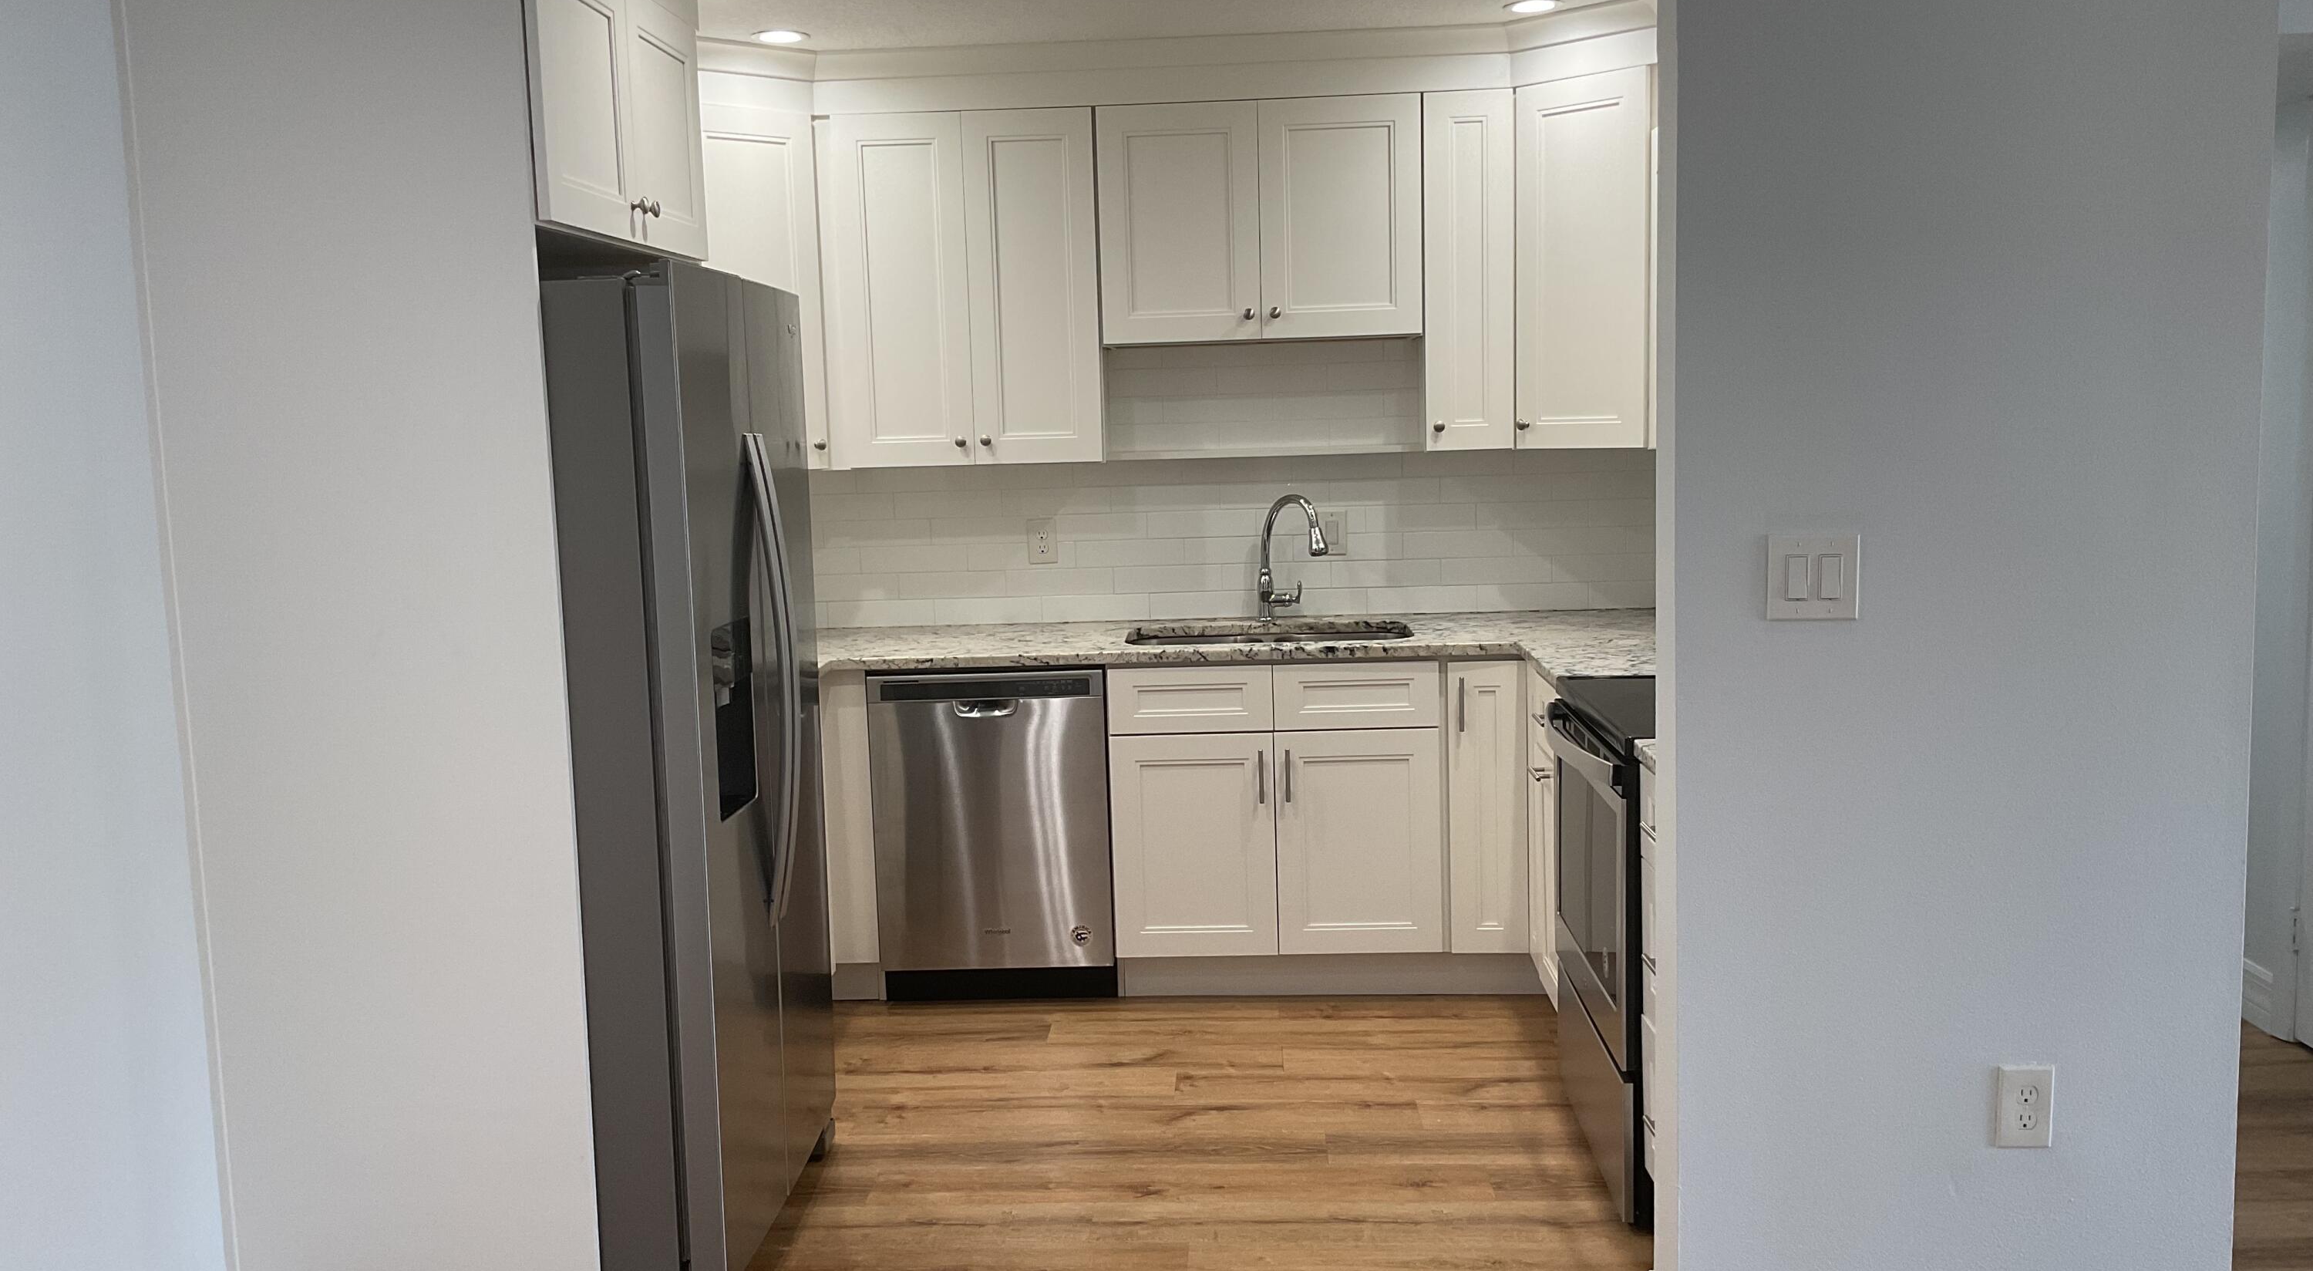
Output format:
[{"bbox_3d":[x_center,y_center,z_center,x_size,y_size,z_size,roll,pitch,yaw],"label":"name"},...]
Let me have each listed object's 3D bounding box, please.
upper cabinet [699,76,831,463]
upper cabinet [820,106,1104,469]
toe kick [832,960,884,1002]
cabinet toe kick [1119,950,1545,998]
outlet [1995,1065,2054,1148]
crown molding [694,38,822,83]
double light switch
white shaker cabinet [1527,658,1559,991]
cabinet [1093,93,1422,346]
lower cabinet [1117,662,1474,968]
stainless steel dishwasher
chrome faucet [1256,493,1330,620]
[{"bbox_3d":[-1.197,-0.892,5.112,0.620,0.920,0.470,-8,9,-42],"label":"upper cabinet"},{"bbox_3d":[-0.507,-0.920,5.224,0.730,0.915,0.325,-1,7,3],"label":"upper cabinet"},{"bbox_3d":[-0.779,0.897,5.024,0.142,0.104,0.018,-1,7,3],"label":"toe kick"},{"bbox_3d":[0.454,0.876,5.006,1.090,0.112,0.018,-1,7,3],"label":"cabinet toe kick"},{"bbox_3d":[1.297,0.706,2.894,0.081,0.125,0.008,-1,7,3],"label":"outlet"},{"bbox_3d":[-1.006,-1.414,4.756,0.410,0.068,0.065,-8,9,-42],"label":"crown molding"},{"bbox_3d":[0.956,-0.084,2.818,0.127,0.123,0.012,-1,7,3],"label":"double light switch"},{"bbox_3d":[1.220,0.454,4.586,0.610,0.755,0.490,-1,7,3],"label":"white shaker cabinet"},{"bbox_3d":[0.274,-1.085,5.168,0.835,0.615,0.325,-1,7,3],"label":"cabinet"},{"bbox_3d":[0.358,0.413,5.172,0.900,0.755,0.610,-1,7,3],"label":"lower cabinet"},{"bbox_3d":[-0.400,0.491,5.222,0.603,0.865,0.620,-1,7,3],"label":"stainless steel dishwasher"},{"bbox_3d":[0.350,-0.200,5.256,0.230,0.355,0.110,5,9,44],"label":"chrome faucet"}]

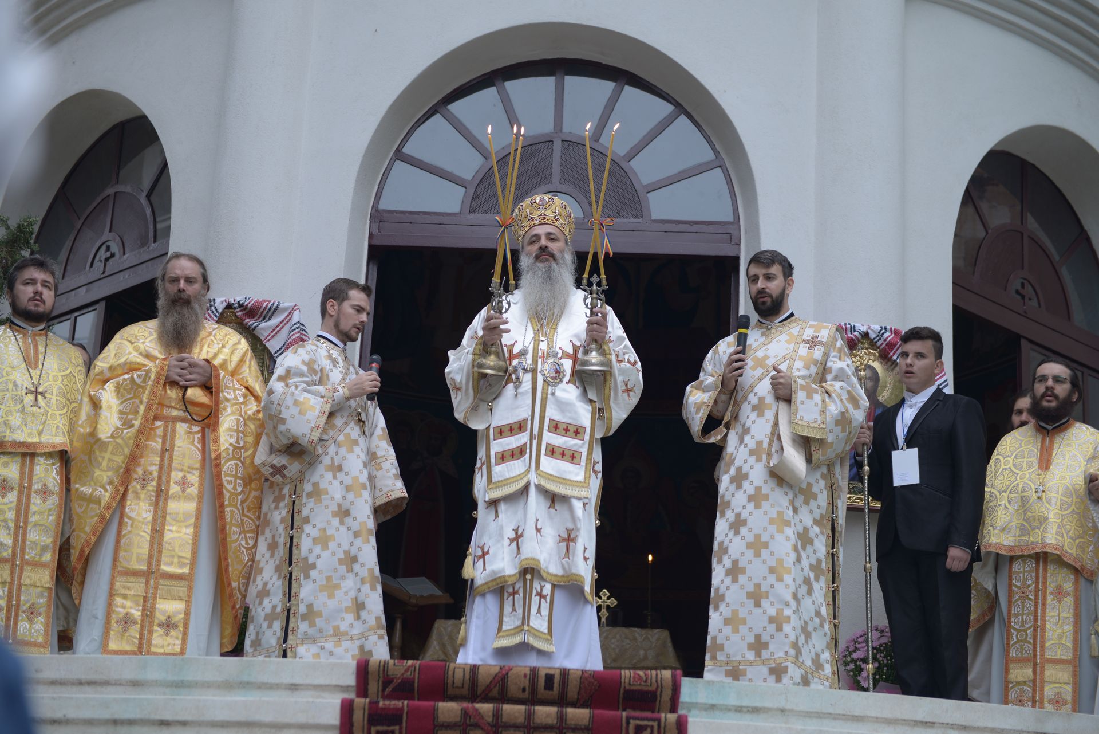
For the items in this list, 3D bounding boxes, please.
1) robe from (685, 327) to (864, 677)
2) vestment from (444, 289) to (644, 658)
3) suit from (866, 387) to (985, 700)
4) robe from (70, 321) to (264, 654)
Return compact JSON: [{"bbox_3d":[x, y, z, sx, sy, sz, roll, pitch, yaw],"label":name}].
[{"bbox_3d":[0.925,0.545,7.832,0.720,1.561,0.500,-11,-21,40],"label":"robe"},{"bbox_3d":[-0.022,0.449,7.722,0.800,1.594,0.480,2,-16,3],"label":"vestment"},{"bbox_3d":[1.615,0.751,8.105,0.540,1.379,0.360,-9,-20,37],"label":"suit"},{"bbox_3d":[-1.613,0.507,7.968,0.800,1.460,0.500,5,-16,-8],"label":"robe"}]

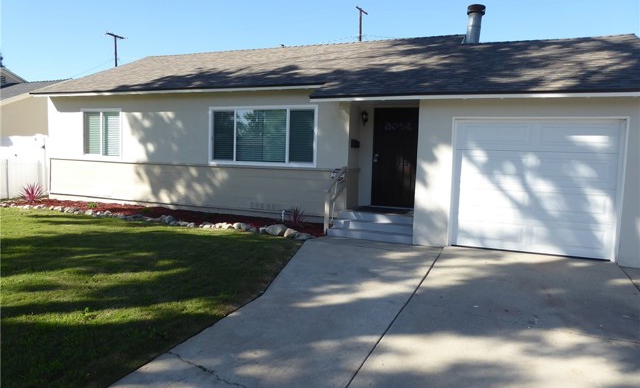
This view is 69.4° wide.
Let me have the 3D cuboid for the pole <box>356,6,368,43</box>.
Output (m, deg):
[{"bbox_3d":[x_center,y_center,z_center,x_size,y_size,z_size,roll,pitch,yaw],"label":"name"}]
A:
[{"bbox_3d":[2.914,-7.734,35.496,0.300,12.566,2.200,4,5,21],"label":"pole"}]

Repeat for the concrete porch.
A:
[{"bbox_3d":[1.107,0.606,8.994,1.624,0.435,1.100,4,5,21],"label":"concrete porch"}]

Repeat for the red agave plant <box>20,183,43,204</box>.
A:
[{"bbox_3d":[-7.393,-0.018,11.856,0.540,0.550,0.540,4,5,21],"label":"red agave plant"}]

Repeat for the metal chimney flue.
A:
[{"bbox_3d":[3.659,-3.937,10.819,0.420,1.000,0.420,4,5,21],"label":"metal chimney flue"}]

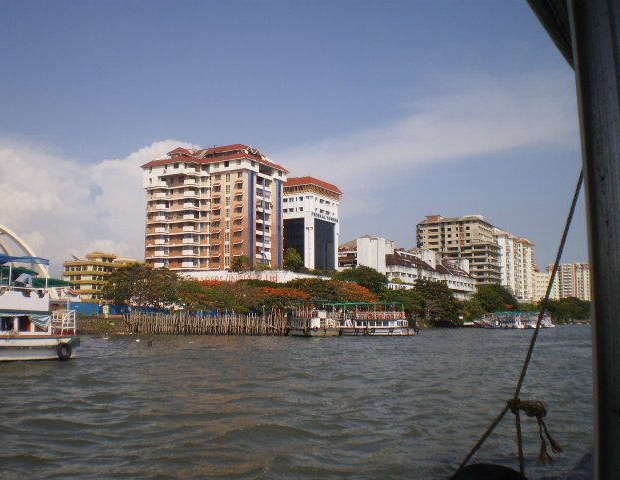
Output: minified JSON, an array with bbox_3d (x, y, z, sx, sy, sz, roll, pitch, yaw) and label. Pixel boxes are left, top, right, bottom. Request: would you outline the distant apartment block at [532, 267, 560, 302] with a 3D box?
[{"bbox_3d":[153.883,37.310,438.706,15.000,33.920,15.000,-4,-8,30],"label":"distant apartment block"}]

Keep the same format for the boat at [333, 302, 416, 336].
[{"bbox_3d":[9.819,11.672,98.310,11.800,4.780,3.800,0,-7,2],"label":"boat"}]

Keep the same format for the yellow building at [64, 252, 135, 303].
[{"bbox_3d":[-71.238,16.607,227.661,25.000,24.030,18.000,2,-7,-14],"label":"yellow building"}]

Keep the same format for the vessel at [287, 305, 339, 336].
[{"bbox_3d":[0.512,11.643,97.306,7.900,4.600,3.900,0,-7,-3],"label":"vessel"}]

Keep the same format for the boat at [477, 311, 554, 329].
[{"bbox_3d":[60.684,23.446,196.607,21.000,5.150,5.000,1,-7,-9],"label":"boat"}]

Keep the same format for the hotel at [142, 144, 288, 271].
[{"bbox_3d":[-25.300,-1.524,181.010,30.000,48.760,24.000,-4,-8,30],"label":"hotel"}]

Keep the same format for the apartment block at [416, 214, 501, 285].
[{"bbox_3d":[75.000,14.534,336.710,35.000,54.500,24.000,-4,-8,30],"label":"apartment block"}]

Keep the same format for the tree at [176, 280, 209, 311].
[{"bbox_3d":[-20.678,11.244,117.502,5.900,8.070,5.600,0,-7,0],"label":"tree"}]

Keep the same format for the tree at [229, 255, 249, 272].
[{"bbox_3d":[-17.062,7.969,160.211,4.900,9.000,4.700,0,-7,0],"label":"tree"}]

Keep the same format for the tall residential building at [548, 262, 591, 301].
[{"bbox_3d":[247.692,51.065,638.507,41.000,54.890,20.000,-3,-7,20],"label":"tall residential building"}]

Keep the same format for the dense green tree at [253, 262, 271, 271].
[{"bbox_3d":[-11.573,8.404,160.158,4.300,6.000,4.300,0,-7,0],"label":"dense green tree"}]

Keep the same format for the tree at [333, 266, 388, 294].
[{"bbox_3d":[10.394,11.586,137.608,11.500,12.250,10.500,0,-7,0],"label":"tree"}]

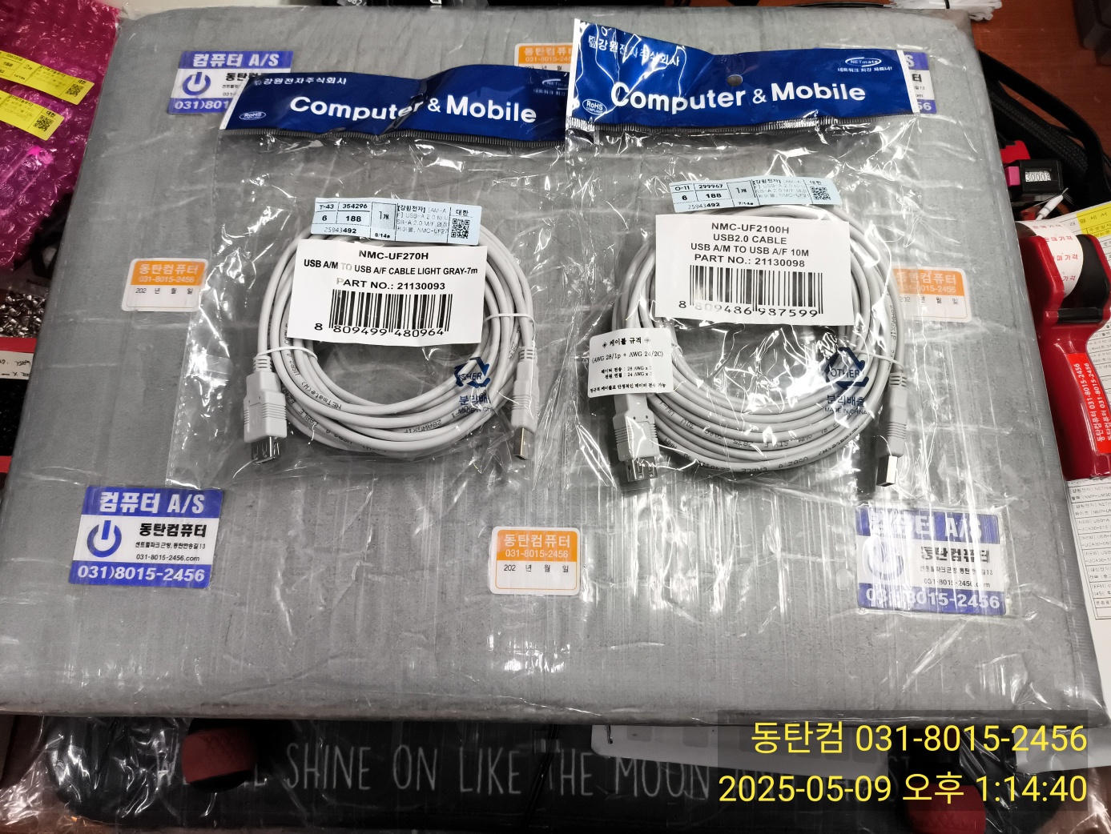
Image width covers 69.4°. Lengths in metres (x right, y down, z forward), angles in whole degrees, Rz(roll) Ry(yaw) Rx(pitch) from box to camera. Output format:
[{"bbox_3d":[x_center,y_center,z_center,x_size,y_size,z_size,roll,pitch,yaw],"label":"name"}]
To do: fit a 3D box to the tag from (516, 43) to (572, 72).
[{"bbox_3d":[-0.003,-0.202,0.458,0.041,0.002,0.031,1,71,1],"label":"tag"}]

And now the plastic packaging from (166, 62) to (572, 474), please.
[{"bbox_3d":[-0.088,-0.086,0.409,0.194,0.022,0.244,0,71,1],"label":"plastic packaging"}]

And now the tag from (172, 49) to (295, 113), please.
[{"bbox_3d":[-0.185,-0.191,0.458,0.065,0.002,0.046,1,71,1],"label":"tag"}]

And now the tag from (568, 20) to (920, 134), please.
[{"bbox_3d":[0.102,-0.191,0.440,0.190,0.026,0.052,-1,71,1],"label":"tag"}]

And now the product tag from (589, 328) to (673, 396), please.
[{"bbox_3d":[0.036,-0.025,0.380,0.040,0.004,0.032,-5,71,-1],"label":"product tag"}]

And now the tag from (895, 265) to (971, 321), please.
[{"bbox_3d":[0.189,-0.063,0.407,0.041,0.002,0.031,2,71,2],"label":"tag"}]

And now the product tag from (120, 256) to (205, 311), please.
[{"bbox_3d":[-0.203,-0.069,0.416,0.041,0.002,0.031,0,71,1],"label":"product tag"}]

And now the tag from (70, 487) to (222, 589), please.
[{"bbox_3d":[-0.190,0.055,0.373,0.065,0.002,0.046,1,71,1],"label":"tag"}]

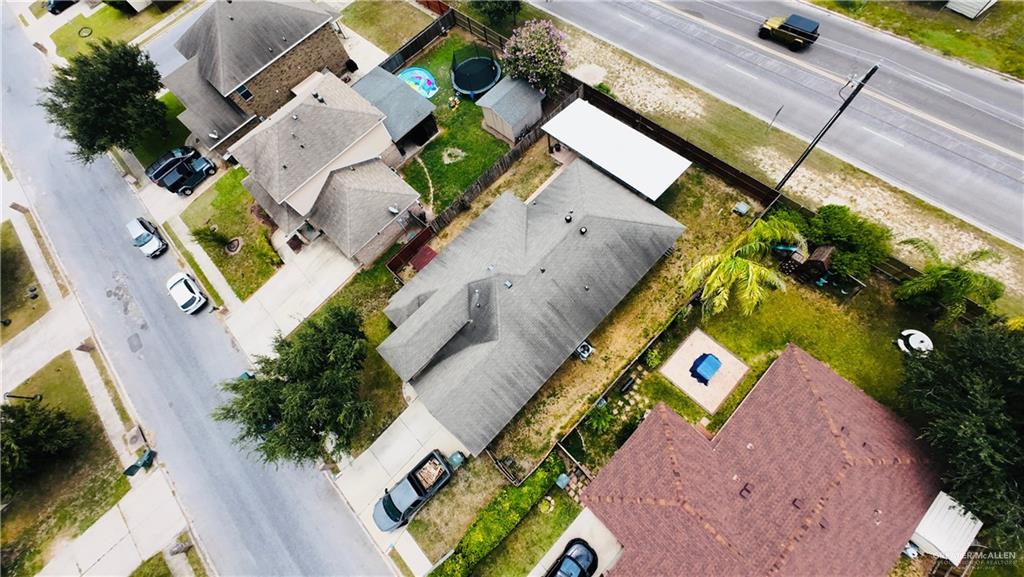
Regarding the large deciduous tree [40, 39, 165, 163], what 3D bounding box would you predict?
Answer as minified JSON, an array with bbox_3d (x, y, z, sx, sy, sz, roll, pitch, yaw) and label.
[{"bbox_3d":[-34.996,-16.028,28.906,8.600,6.600,10.000,41,80,19],"label":"large deciduous tree"}]

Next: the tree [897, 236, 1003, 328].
[{"bbox_3d":[24.993,-0.433,19.170,4.800,3.700,4.800,-2,70,7],"label":"tree"}]

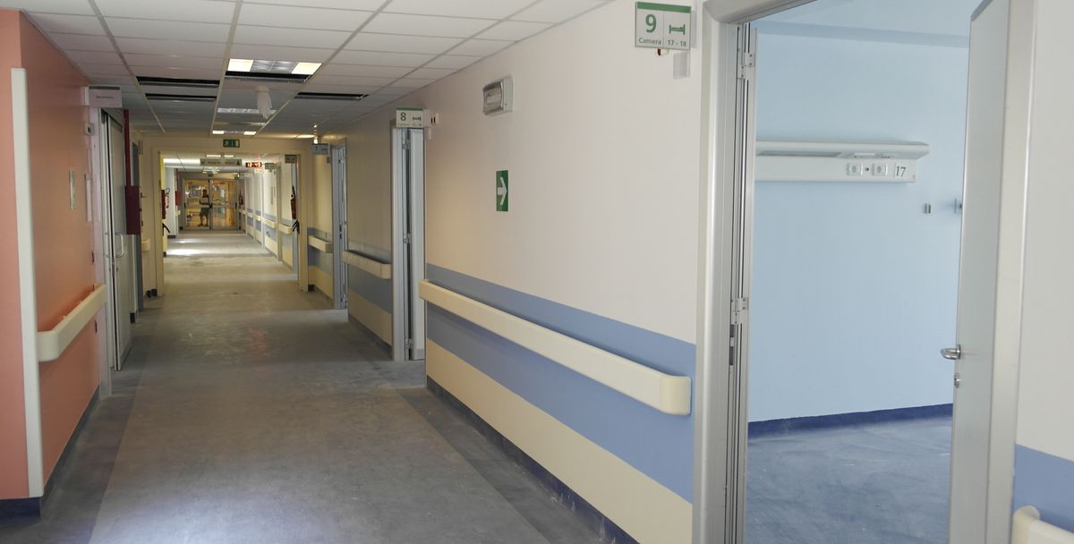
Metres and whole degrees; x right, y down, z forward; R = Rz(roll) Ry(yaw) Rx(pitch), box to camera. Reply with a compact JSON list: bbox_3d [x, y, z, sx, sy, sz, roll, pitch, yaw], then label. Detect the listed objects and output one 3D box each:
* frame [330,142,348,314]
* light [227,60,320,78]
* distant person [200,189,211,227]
[{"bbox_3d":[-2.539,-0.553,11.860,0.170,2.293,1.405,-2,5,-21],"label":"frame"},{"bbox_3d":[-1.767,-1.412,6.042,0.600,0.080,0.610,-2,5,-21],"label":"light"},{"bbox_3d":[-16.231,-3.097,43.830,0.560,1.827,0.380,-3,6,-28],"label":"distant person"}]

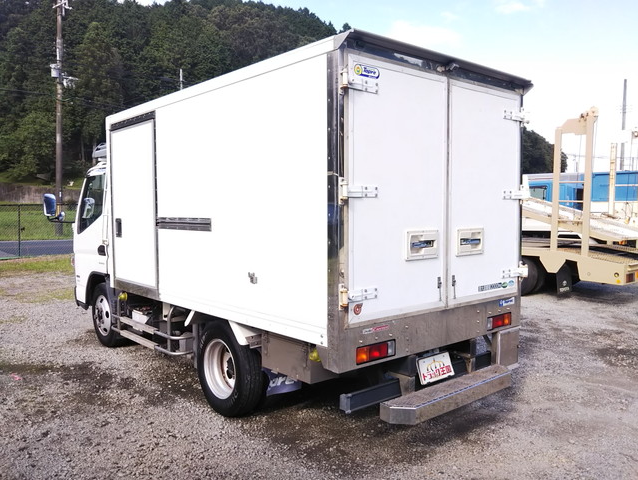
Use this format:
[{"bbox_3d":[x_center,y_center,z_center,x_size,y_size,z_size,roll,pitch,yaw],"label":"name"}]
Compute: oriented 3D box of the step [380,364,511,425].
[{"bbox_3d":[0.852,0.957,3.473,1.210,0.097,0.190,-3,4,-41],"label":"step"}]

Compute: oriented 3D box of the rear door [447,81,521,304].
[{"bbox_3d":[1.121,-0.308,3.786,0.855,1.430,0.080,-3,4,-41],"label":"rear door"}]

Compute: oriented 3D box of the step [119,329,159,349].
[{"bbox_3d":[-1.628,0.901,5.026,0.070,0.035,0.740,-3,4,-41],"label":"step"}]

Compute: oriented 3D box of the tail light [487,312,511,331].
[{"bbox_3d":[1.274,0.579,3.934,0.306,0.092,0.050,-3,4,-41],"label":"tail light"}]

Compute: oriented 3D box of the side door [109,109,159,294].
[{"bbox_3d":[-1.611,-0.315,4.906,0.080,1.470,0.985,-3,4,-41],"label":"side door"}]

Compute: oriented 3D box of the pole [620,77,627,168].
[{"bbox_3d":[21.541,-5.856,39.299,0.270,10.870,0.270,0,3,0],"label":"pole"}]

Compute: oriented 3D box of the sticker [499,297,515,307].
[{"bbox_3d":[1.354,0.447,3.983,0.194,0.047,0.005,-3,4,-41],"label":"sticker"}]

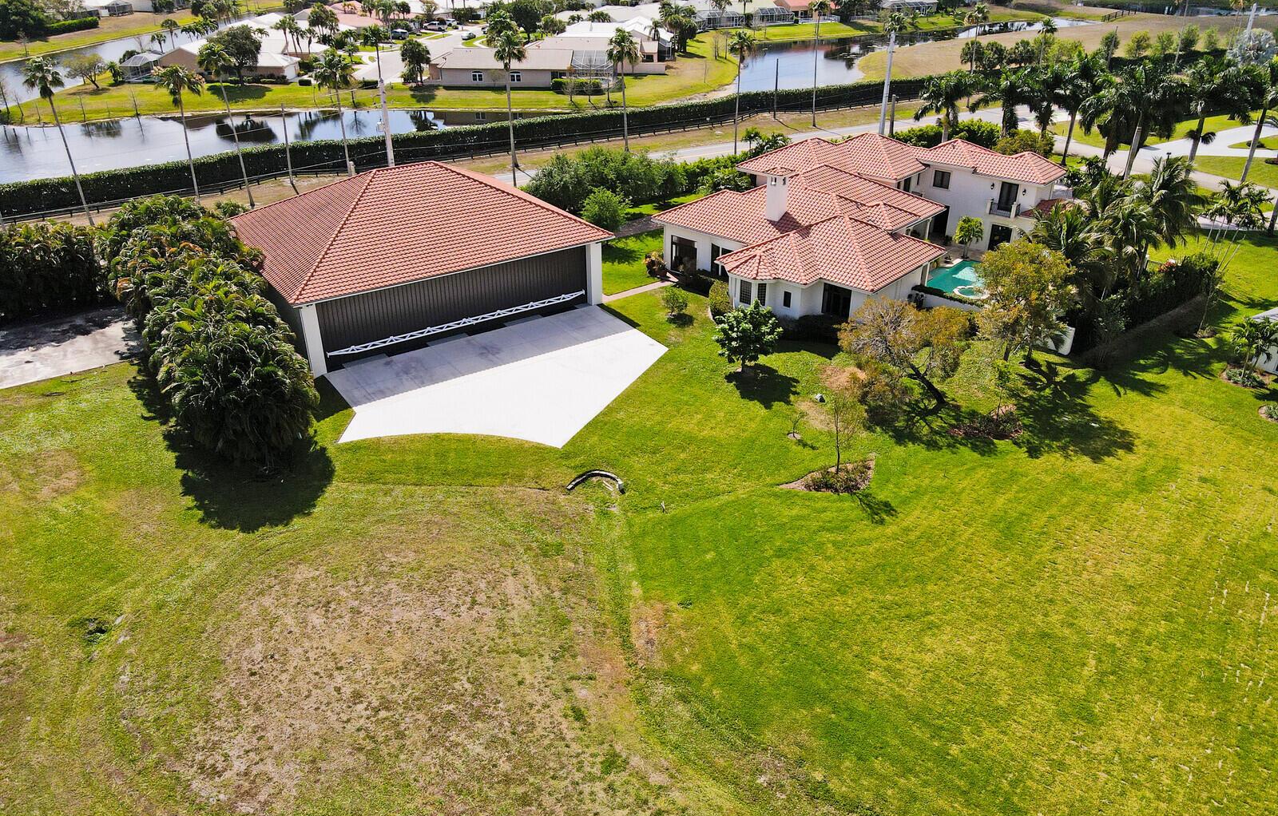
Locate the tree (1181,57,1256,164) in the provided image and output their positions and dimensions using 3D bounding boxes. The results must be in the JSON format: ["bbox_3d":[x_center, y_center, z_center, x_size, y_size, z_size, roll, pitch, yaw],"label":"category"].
[{"bbox_3d":[60.627,-30.100,93.544,7.600,12.800,7.600,0,31,0],"label":"tree"}]

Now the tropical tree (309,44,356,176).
[{"bbox_3d":[-30.524,-29.725,92.249,4.600,13.800,4.600,0,31,0],"label":"tropical tree"}]

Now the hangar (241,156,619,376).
[{"bbox_3d":[-17.160,-13.437,68.050,23.210,10.350,20.610,-18,34,-27],"label":"hangar"}]

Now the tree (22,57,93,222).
[{"bbox_3d":[-54.037,-24.752,83.597,4.000,15.200,4.000,-1,30,0],"label":"tree"}]

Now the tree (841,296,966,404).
[{"bbox_3d":[15.790,-3.773,55.217,8.600,5.900,7.800,0,30,0],"label":"tree"}]

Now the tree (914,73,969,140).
[{"bbox_3d":[36.017,-34.260,103.537,6.400,9.800,6.400,0,31,0],"label":"tree"}]

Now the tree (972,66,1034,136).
[{"bbox_3d":[44.625,-36.403,107.473,7.000,9.600,7.000,0,30,0],"label":"tree"}]

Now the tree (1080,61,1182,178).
[{"bbox_3d":[52.152,-30.082,94.032,9.000,12.300,9.000,0,31,0],"label":"tree"}]

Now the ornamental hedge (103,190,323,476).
[{"bbox_3d":[-28.612,-5.882,57.812,7.300,8.100,25.000,-20,36,-30],"label":"ornamental hedge"}]

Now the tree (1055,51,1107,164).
[{"bbox_3d":[49.281,-33.337,99.799,6.200,12.000,6.200,0,30,0],"label":"tree"}]

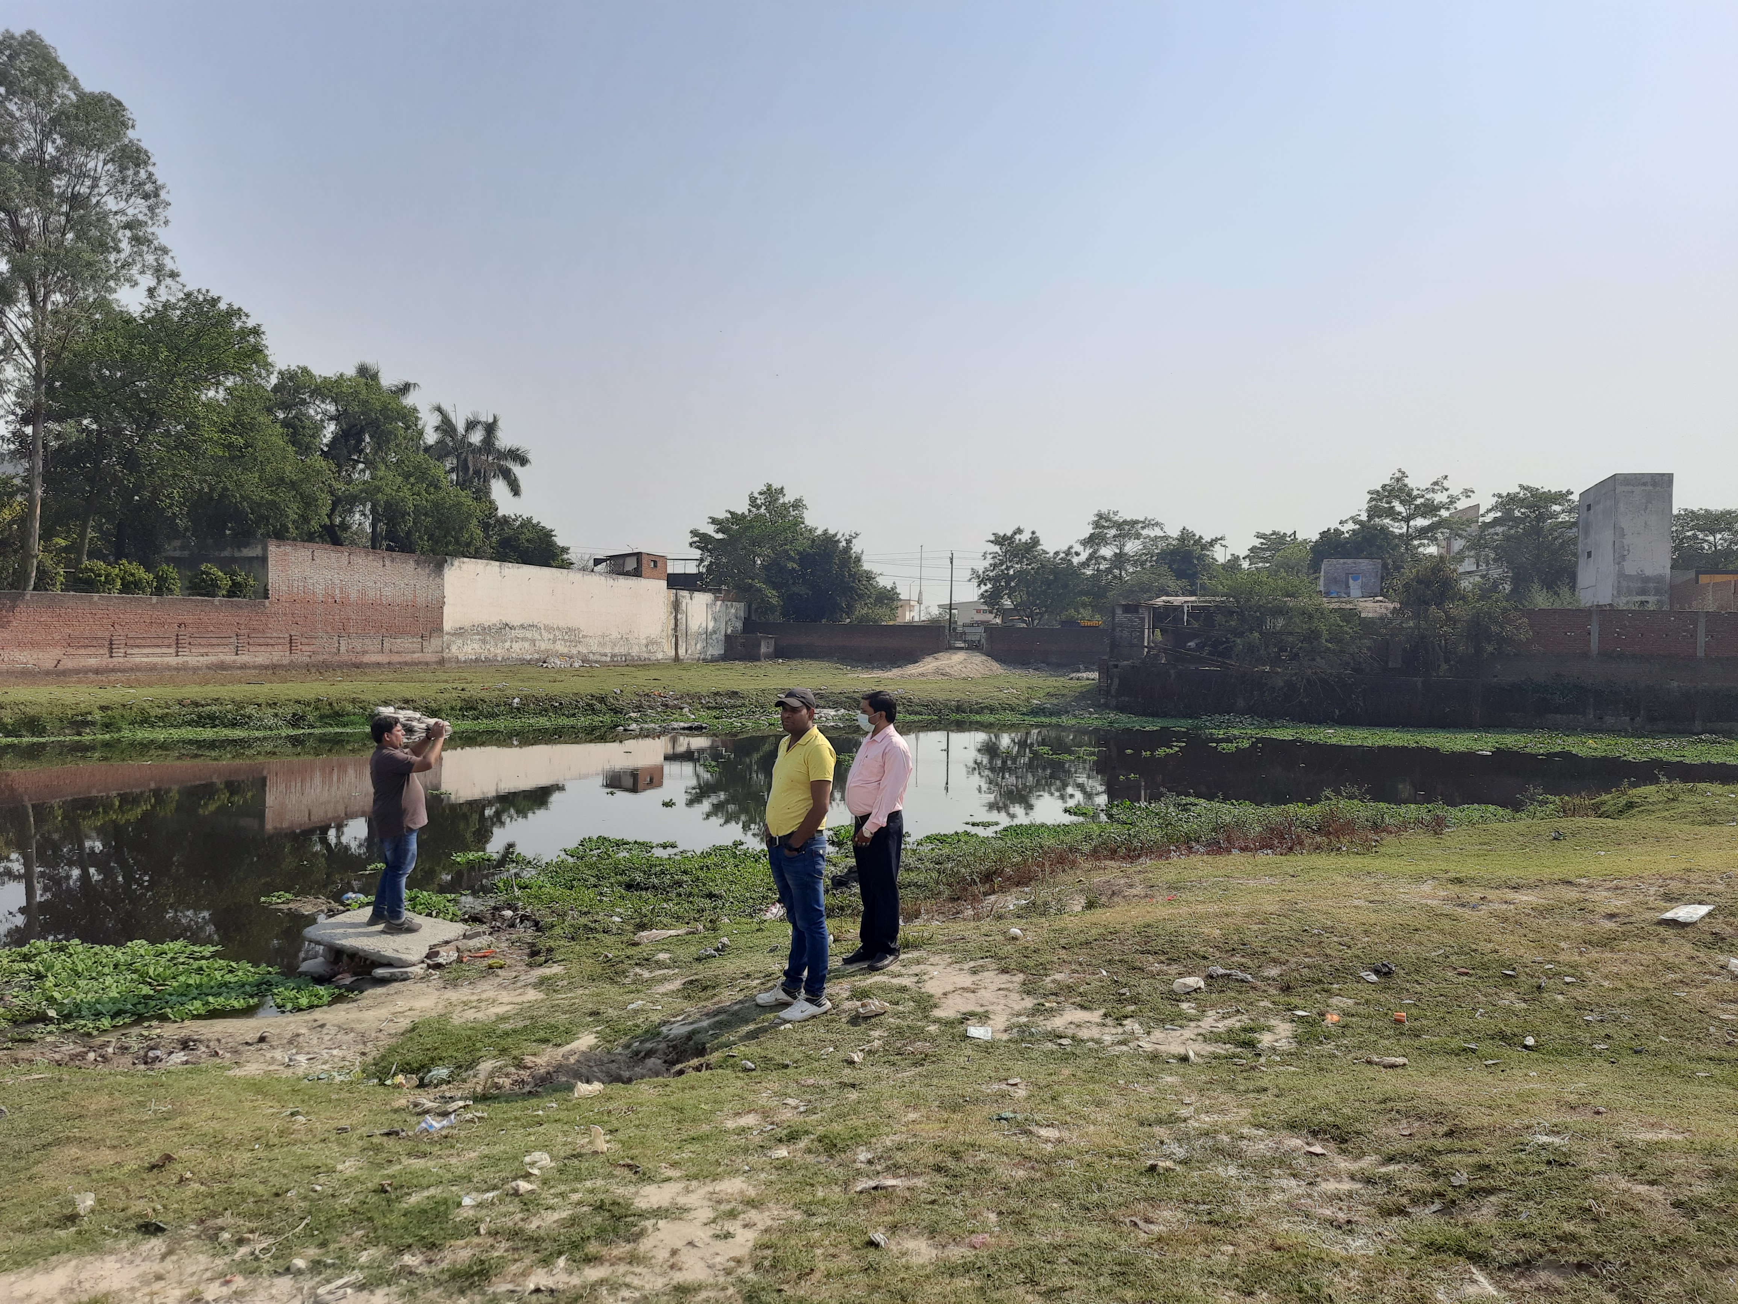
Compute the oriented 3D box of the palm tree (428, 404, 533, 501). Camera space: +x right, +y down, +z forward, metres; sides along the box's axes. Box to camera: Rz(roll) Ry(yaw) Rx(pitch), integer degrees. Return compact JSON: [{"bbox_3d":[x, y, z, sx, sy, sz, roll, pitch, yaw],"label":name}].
[{"bbox_3d":[-25.915,-7.977,80.000,6.600,16.300,6.300,1,1,0],"label":"palm tree"}]

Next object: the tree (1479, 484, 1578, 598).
[{"bbox_3d":[40.099,-4.236,73.000,6.600,12.000,6.600,1,1,0],"label":"tree"}]

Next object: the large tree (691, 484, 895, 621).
[{"bbox_3d":[-5.378,-5.669,86.000,14.000,12.600,11.500,1,1,0],"label":"large tree"}]

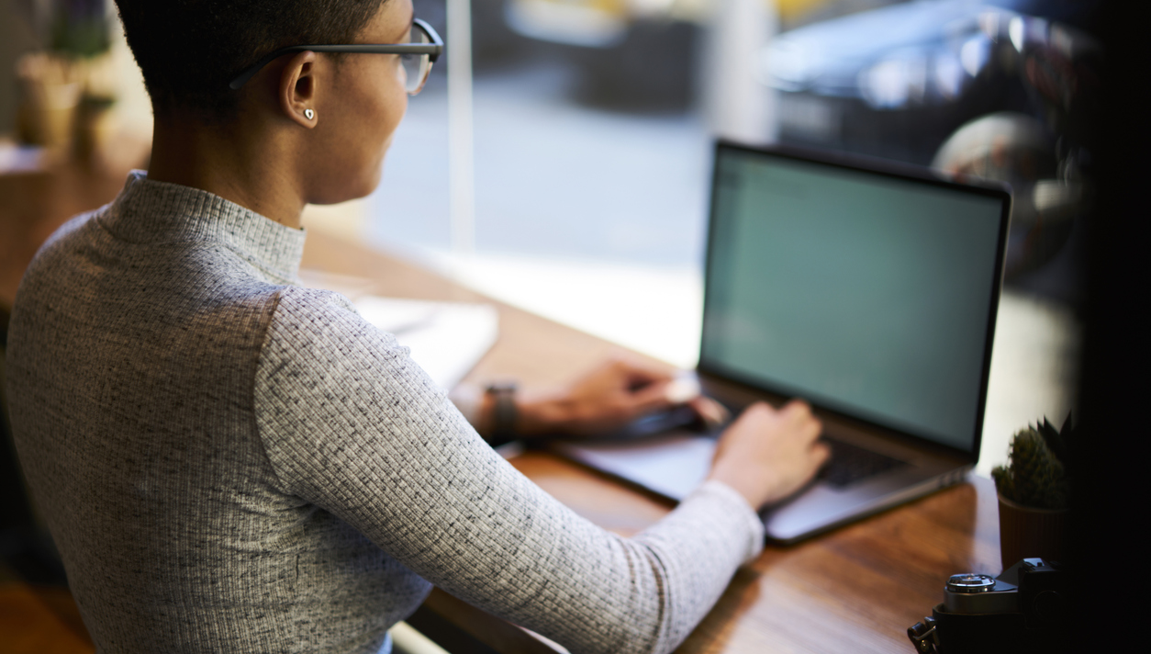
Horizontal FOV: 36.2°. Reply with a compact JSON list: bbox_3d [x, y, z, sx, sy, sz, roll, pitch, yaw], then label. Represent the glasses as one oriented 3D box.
[{"bbox_3d":[-0.182,-0.179,1.152,0.146,0.048,0.140,-7,17,-32],"label":"glasses"}]

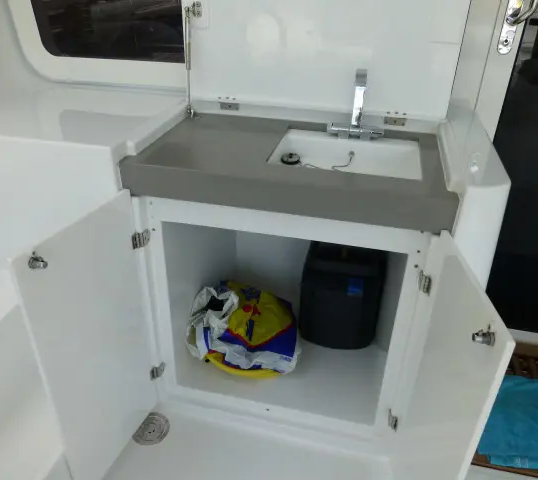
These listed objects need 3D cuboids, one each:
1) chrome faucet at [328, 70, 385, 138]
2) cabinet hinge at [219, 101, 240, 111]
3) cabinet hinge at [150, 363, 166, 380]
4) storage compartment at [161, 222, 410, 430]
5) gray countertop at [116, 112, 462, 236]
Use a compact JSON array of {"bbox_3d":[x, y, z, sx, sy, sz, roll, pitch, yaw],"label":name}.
[{"bbox_3d":[0.256,-0.390,1.279,0.168,0.186,0.107,8,30,11],"label":"chrome faucet"},{"bbox_3d":[-0.128,-0.433,1.439,0.064,0.024,0.006,8,30,11],"label":"cabinet hinge"},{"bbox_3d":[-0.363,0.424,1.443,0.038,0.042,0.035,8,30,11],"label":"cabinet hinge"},{"bbox_3d":[0.080,0.129,1.477,0.630,0.604,0.535,8,30,11],"label":"storage compartment"},{"bbox_3d":[0.072,-0.215,1.214,0.770,0.083,0.487,8,30,11],"label":"gray countertop"}]

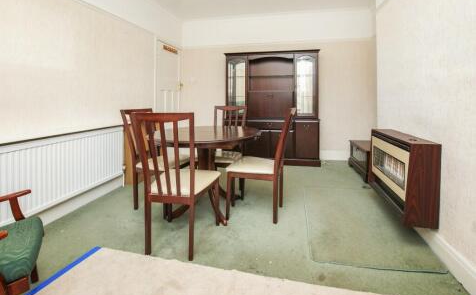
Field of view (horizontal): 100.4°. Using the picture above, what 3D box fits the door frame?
[{"bbox_3d":[-1.224,-0.771,3.529,0.060,2.009,0.683,2,9,14],"label":"door frame"}]

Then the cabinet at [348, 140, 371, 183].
[{"bbox_3d":[1.969,0.184,2.938,0.428,0.408,0.714,2,9,14],"label":"cabinet"}]

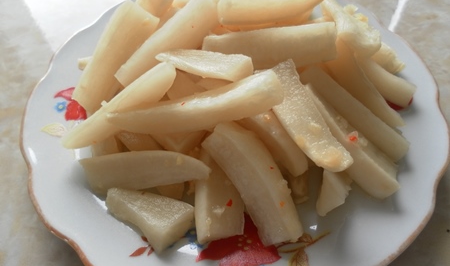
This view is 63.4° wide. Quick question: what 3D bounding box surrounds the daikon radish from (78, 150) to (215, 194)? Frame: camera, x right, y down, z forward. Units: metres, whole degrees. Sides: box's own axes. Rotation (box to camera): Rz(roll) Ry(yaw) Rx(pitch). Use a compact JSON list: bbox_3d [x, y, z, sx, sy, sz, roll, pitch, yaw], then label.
[{"bbox_3d":[-0.036,0.018,0.162,0.057,0.015,0.011,-3,29,8],"label":"daikon radish"}]

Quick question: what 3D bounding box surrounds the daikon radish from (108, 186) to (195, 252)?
[{"bbox_3d":[-0.032,0.035,0.152,0.030,0.014,0.017,22,58,13],"label":"daikon radish"}]

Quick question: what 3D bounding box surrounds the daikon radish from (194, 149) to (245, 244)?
[{"bbox_3d":[-0.003,0.025,0.156,0.018,0.013,0.036,-6,65,-1],"label":"daikon radish"}]

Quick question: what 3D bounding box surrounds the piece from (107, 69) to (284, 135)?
[{"bbox_3d":[-0.013,-0.013,0.160,0.078,0.013,0.012,-10,34,3],"label":"piece"}]

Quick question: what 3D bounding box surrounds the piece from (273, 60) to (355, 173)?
[{"bbox_3d":[0.037,-0.008,0.161,0.015,0.007,0.051,-20,67,-11],"label":"piece"}]

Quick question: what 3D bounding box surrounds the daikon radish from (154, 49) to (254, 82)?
[{"bbox_3d":[-0.010,-0.032,0.168,0.043,0.007,0.013,9,55,9],"label":"daikon radish"}]

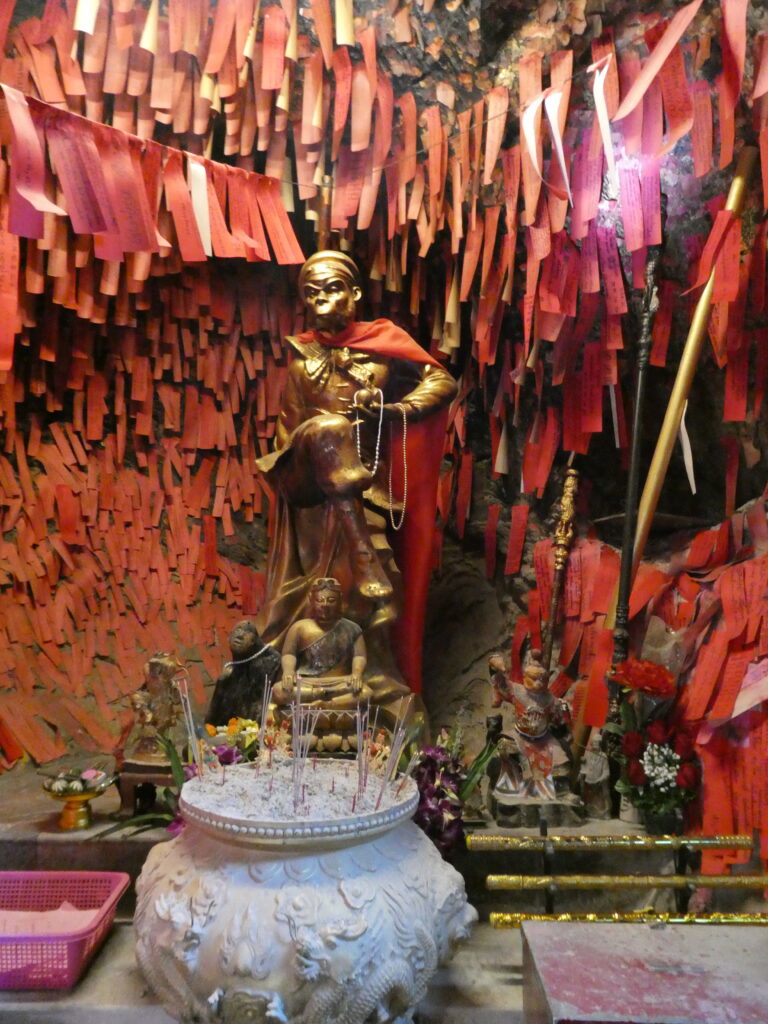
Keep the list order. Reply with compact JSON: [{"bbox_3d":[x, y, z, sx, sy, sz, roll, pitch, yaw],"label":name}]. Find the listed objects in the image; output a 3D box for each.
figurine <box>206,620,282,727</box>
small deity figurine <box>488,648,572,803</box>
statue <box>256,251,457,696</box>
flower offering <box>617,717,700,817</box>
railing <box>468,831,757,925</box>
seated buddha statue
[{"bbox_3d":[-0.334,0.400,1.980,0.180,0.280,0.170,-2,-4,32],"label":"figurine"},{"bbox_3d":[0.286,0.419,1.620,0.165,0.310,0.125,0,-3,-8],"label":"small deity figurine"},{"bbox_3d":[-0.071,-0.045,2.150,0.500,1.270,0.440,0,-3,8],"label":"statue"},{"bbox_3d":[0.524,0.485,1.580,0.160,0.195,0.150,0,-3,0],"label":"flower offering"},{"bbox_3d":[0.418,0.637,1.440,0.540,0.175,0.080,0,-3,0],"label":"railing"},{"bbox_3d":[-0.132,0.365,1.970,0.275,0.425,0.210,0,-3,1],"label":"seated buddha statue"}]

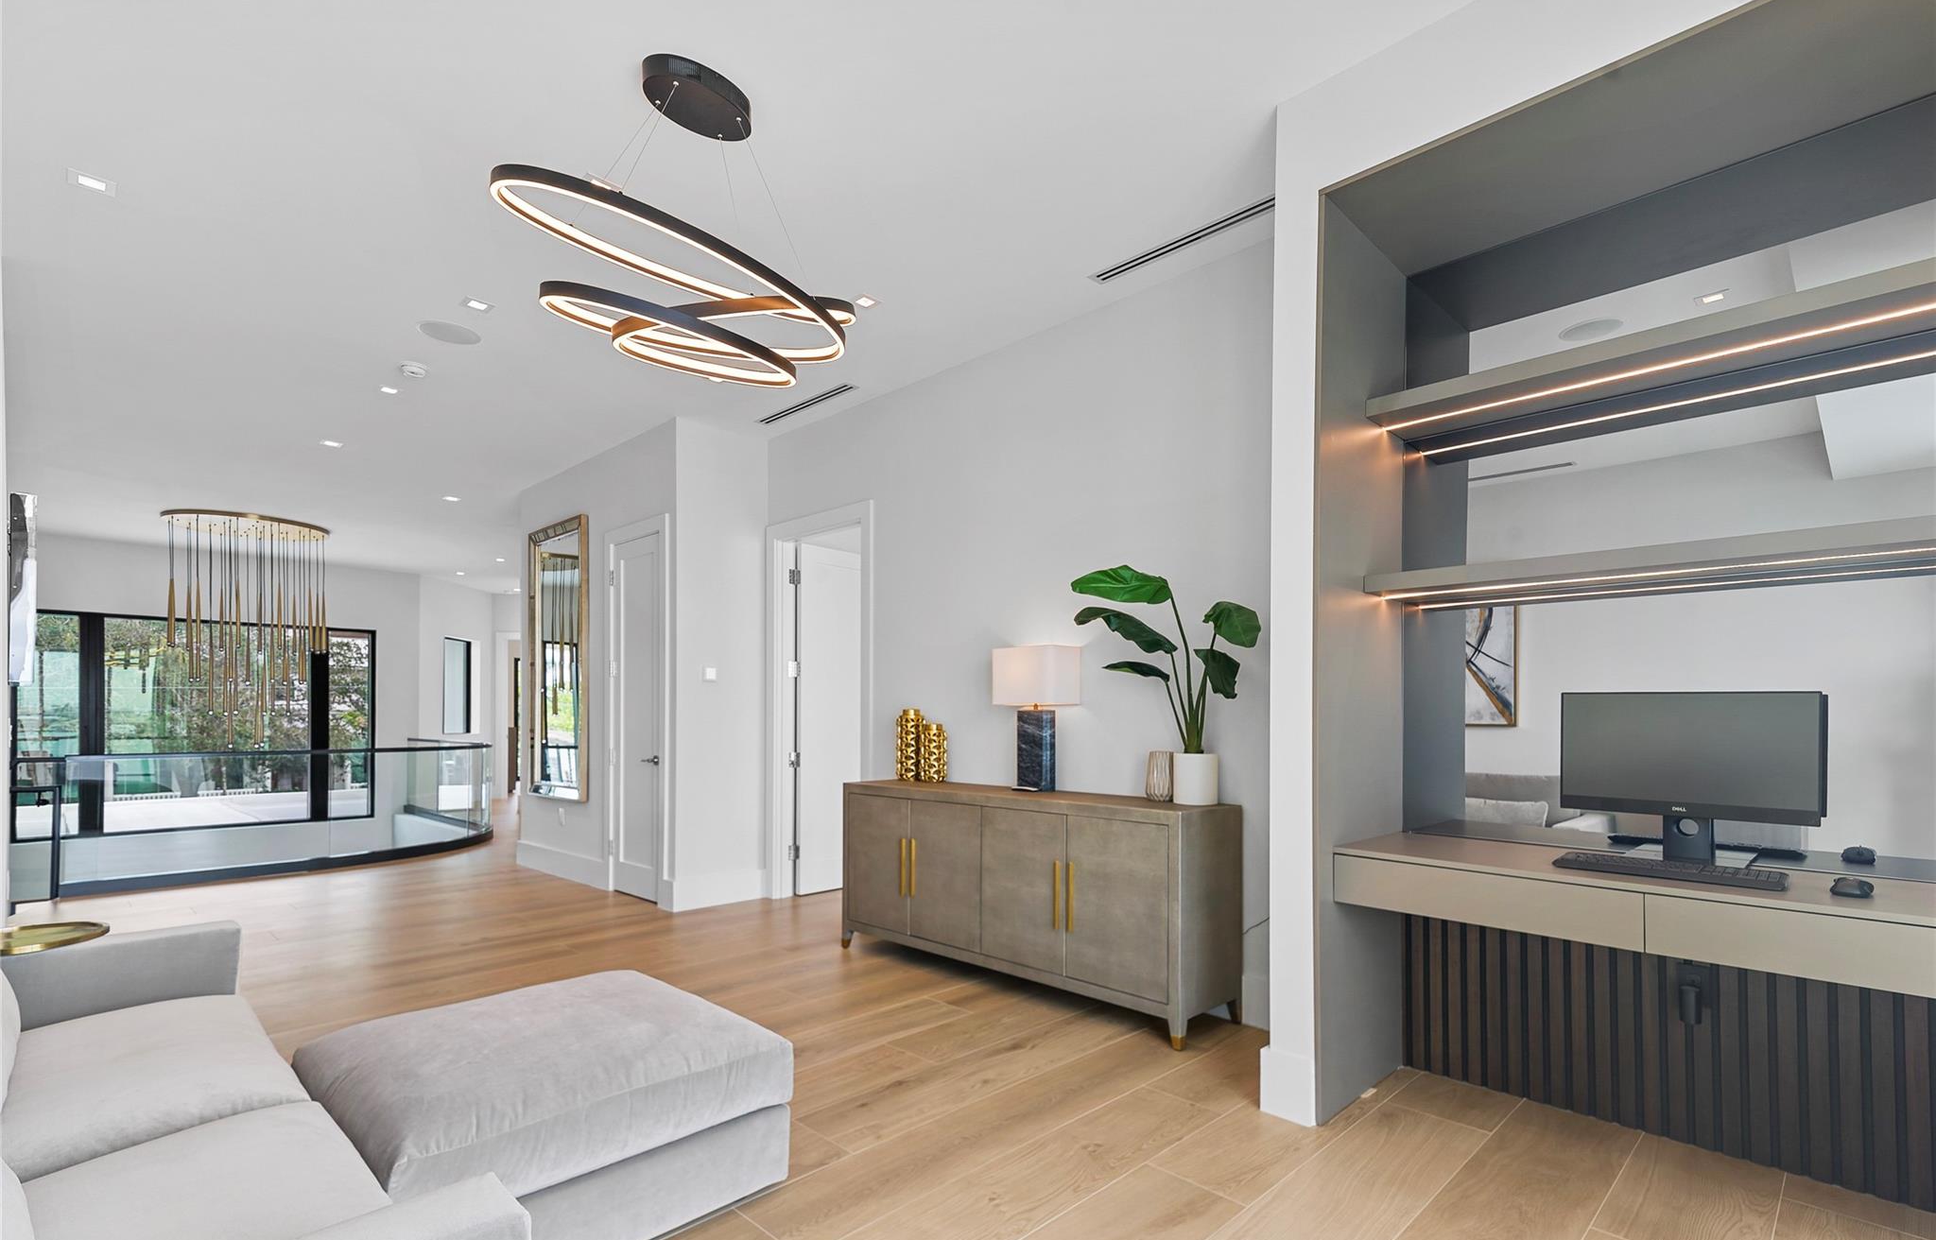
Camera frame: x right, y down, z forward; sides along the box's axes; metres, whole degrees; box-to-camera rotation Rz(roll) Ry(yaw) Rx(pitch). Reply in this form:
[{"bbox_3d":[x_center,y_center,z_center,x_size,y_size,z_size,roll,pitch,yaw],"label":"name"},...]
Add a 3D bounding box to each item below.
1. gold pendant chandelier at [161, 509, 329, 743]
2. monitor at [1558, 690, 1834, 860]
[{"bbox_3d":[-7.105,0.141,8.450,1.260,2.190,1.220,3,-4,-44],"label":"gold pendant chandelier"},{"bbox_3d":[1.925,0.433,2.325,0.540,0.465,0.180,-3,-4,44],"label":"monitor"}]

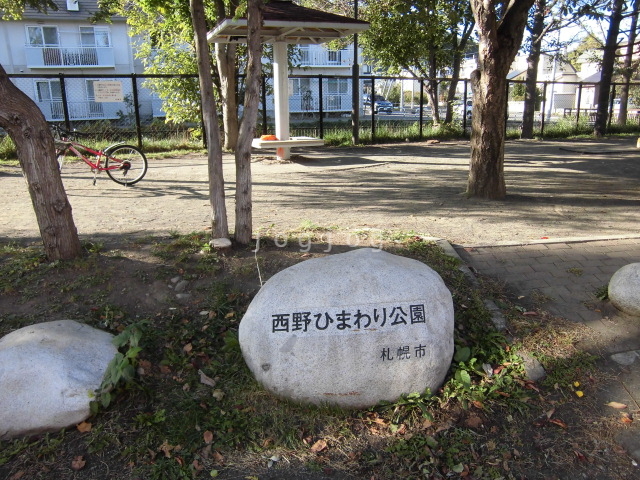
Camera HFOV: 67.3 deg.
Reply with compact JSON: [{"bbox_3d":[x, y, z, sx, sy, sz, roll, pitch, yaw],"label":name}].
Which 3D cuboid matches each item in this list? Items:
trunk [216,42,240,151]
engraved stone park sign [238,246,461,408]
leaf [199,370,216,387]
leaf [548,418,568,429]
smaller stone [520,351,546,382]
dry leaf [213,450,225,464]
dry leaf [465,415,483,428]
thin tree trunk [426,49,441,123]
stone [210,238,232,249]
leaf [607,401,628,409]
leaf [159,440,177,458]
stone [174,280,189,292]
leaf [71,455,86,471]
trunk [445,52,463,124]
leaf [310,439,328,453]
[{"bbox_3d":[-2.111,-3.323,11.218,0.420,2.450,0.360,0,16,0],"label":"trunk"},{"bbox_3d":[0.142,0.431,2.572,1.090,0.690,0.610,-2,15,-4],"label":"engraved stone park sign"},{"bbox_3d":[-0.597,0.738,2.552,0.065,0.030,0.115,-10,19,-31],"label":"leaf"},{"bbox_3d":[1.122,0.865,2.261,0.095,0.025,0.040,9,18,34],"label":"leaf"},{"bbox_3d":[1.152,0.688,2.593,0.110,0.090,0.160,-3,15,-7],"label":"smaller stone"},{"bbox_3d":[-0.442,0.947,2.093,0.045,0.020,0.070,-12,18,-36],"label":"dry leaf"},{"bbox_3d":[0.726,0.858,2.272,0.080,0.025,0.075,2,15,13],"label":"dry leaf"},{"bbox_3d":[4.049,-5.484,17.149,0.360,2.650,0.330,0,16,0],"label":"thin tree trunk"},{"bbox_3d":[-0.821,0.029,3.986,0.170,0.060,0.110,0,16,0],"label":"stone"},{"bbox_3d":[1.502,0.836,2.432,0.105,0.015,0.042,3,17,11],"label":"leaf"},{"bbox_3d":[-0.678,0.928,2.129,0.075,0.025,0.085,-8,16,-23],"label":"leaf"},{"bbox_3d":[-0.988,0.333,3.437,0.090,0.050,0.085,0,16,0],"label":"stone"},{"bbox_3d":[-1.045,0.968,2.083,0.060,0.020,0.070,0,16,0],"label":"leaf"},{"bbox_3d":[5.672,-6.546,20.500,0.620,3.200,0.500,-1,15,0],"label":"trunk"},{"bbox_3d":[-0.002,0.920,2.148,0.080,0.025,0.050,-12,18,-35],"label":"leaf"}]

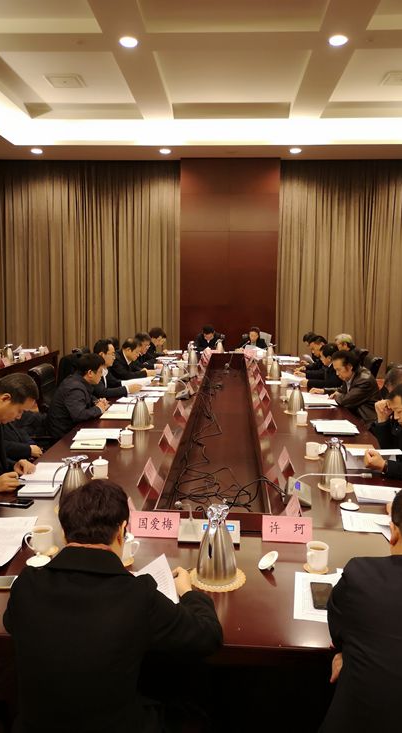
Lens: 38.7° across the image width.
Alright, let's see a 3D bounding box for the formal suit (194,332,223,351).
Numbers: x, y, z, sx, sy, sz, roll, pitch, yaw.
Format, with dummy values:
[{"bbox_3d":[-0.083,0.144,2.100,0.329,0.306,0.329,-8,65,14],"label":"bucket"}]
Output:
[{"bbox_3d":[0.122,-0.370,10.648,0.550,0.620,0.420,0,7,3],"label":"formal suit"}]

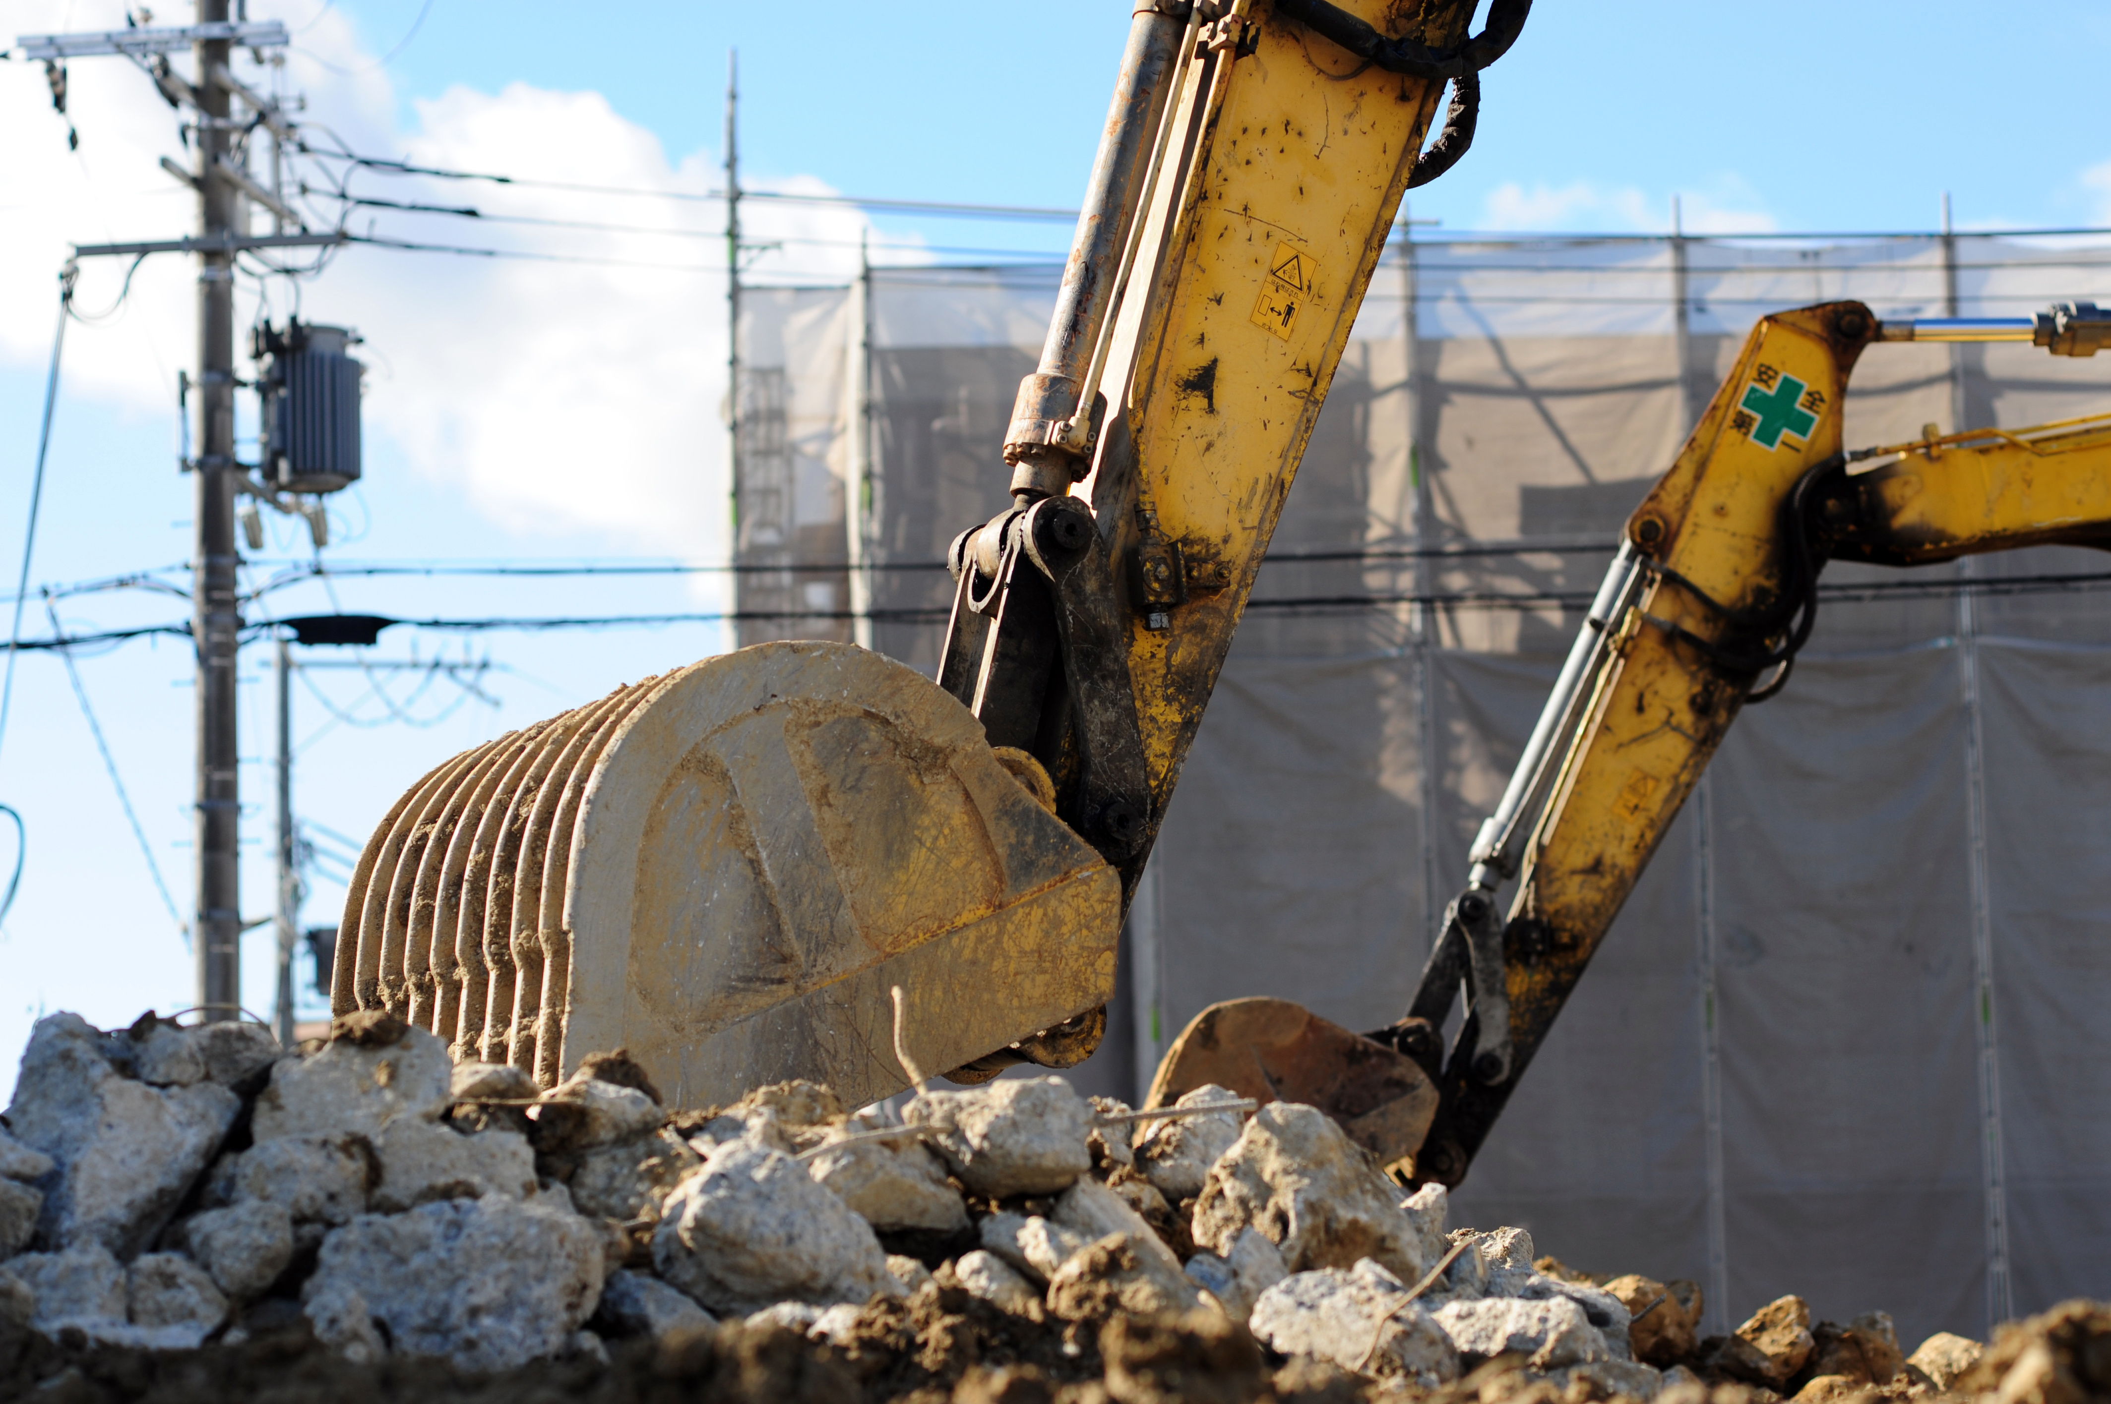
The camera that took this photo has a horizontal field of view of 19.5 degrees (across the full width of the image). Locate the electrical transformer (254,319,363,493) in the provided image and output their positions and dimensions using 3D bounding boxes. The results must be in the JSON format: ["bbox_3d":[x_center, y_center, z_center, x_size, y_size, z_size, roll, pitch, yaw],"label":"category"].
[{"bbox_3d":[-4.198,-1.657,34.653,0.540,0.920,0.500,3,-10,-25],"label":"electrical transformer"}]

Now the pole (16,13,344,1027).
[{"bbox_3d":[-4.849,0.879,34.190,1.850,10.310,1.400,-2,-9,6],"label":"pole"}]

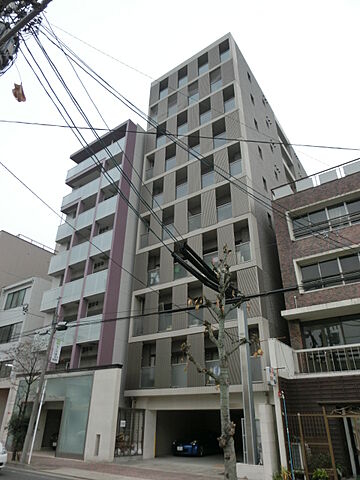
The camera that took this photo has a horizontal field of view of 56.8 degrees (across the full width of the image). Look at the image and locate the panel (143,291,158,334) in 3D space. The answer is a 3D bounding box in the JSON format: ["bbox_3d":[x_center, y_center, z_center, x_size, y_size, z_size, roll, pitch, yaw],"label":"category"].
[{"bbox_3d":[-1.571,4.109,18.834,0.984,2.447,0.100,-18,-34,31],"label":"panel"}]

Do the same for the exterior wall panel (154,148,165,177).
[{"bbox_3d":[-1.435,-5.506,24.176,0.956,2.448,0.100,-18,-34,31],"label":"exterior wall panel"}]

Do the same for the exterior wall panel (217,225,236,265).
[{"bbox_3d":[2.597,0.355,18.355,1.010,2.508,0.120,-17,-34,29],"label":"exterior wall panel"}]

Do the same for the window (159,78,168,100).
[{"bbox_3d":[-1.409,-13.736,30.241,0.998,2.551,0.120,-18,-35,30],"label":"window"}]

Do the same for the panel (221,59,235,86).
[{"bbox_3d":[3.649,-12.874,25.637,0.994,2.551,0.100,-18,-35,30],"label":"panel"}]

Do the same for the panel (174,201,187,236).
[{"bbox_3d":[0.082,-1.435,21.798,1.051,2.551,0.100,-18,-35,30],"label":"panel"}]

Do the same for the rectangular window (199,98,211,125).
[{"bbox_3d":[1.931,-9.713,25.224,1.058,2.551,0.120,-18,-35,30],"label":"rectangular window"}]

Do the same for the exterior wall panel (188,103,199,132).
[{"bbox_3d":[1.050,-8.707,23.994,0.947,2.448,0.100,-18,-34,31],"label":"exterior wall panel"}]

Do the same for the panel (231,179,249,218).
[{"bbox_3d":[3.386,-2.290,18.476,0.945,2.448,0.100,-18,-34,31],"label":"panel"}]

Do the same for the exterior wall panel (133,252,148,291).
[{"bbox_3d":[-2.387,1.983,21.271,0.997,2.536,0.120,-17,-34,29],"label":"exterior wall panel"}]

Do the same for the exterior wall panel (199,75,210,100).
[{"bbox_3d":[1.855,-11.362,24.851,0.920,2.448,0.100,-18,-34,31],"label":"exterior wall panel"}]

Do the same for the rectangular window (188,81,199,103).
[{"bbox_3d":[1.133,-11.502,26.280,0.990,2.451,0.120,-17,-34,29],"label":"rectangular window"}]

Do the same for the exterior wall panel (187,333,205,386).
[{"bbox_3d":[0.810,5.727,16.002,0.933,2.448,0.100,-18,-34,31],"label":"exterior wall panel"}]

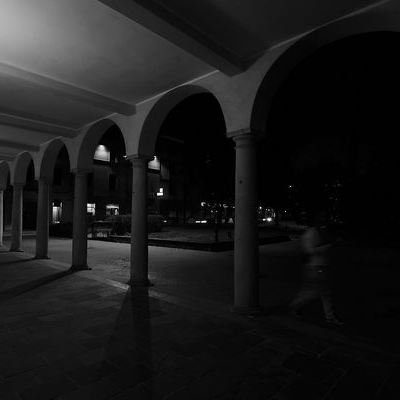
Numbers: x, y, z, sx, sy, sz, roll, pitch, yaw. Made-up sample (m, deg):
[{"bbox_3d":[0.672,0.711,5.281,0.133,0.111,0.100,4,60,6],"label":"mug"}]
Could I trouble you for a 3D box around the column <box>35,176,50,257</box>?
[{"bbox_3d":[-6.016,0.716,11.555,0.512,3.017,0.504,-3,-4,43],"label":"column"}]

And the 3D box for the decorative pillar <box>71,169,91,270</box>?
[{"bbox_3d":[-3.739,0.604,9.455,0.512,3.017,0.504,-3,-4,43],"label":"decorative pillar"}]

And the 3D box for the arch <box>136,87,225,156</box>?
[{"bbox_3d":[-0.330,-1.704,6.411,2.577,1.266,0.492,-3,-4,43],"label":"arch"}]

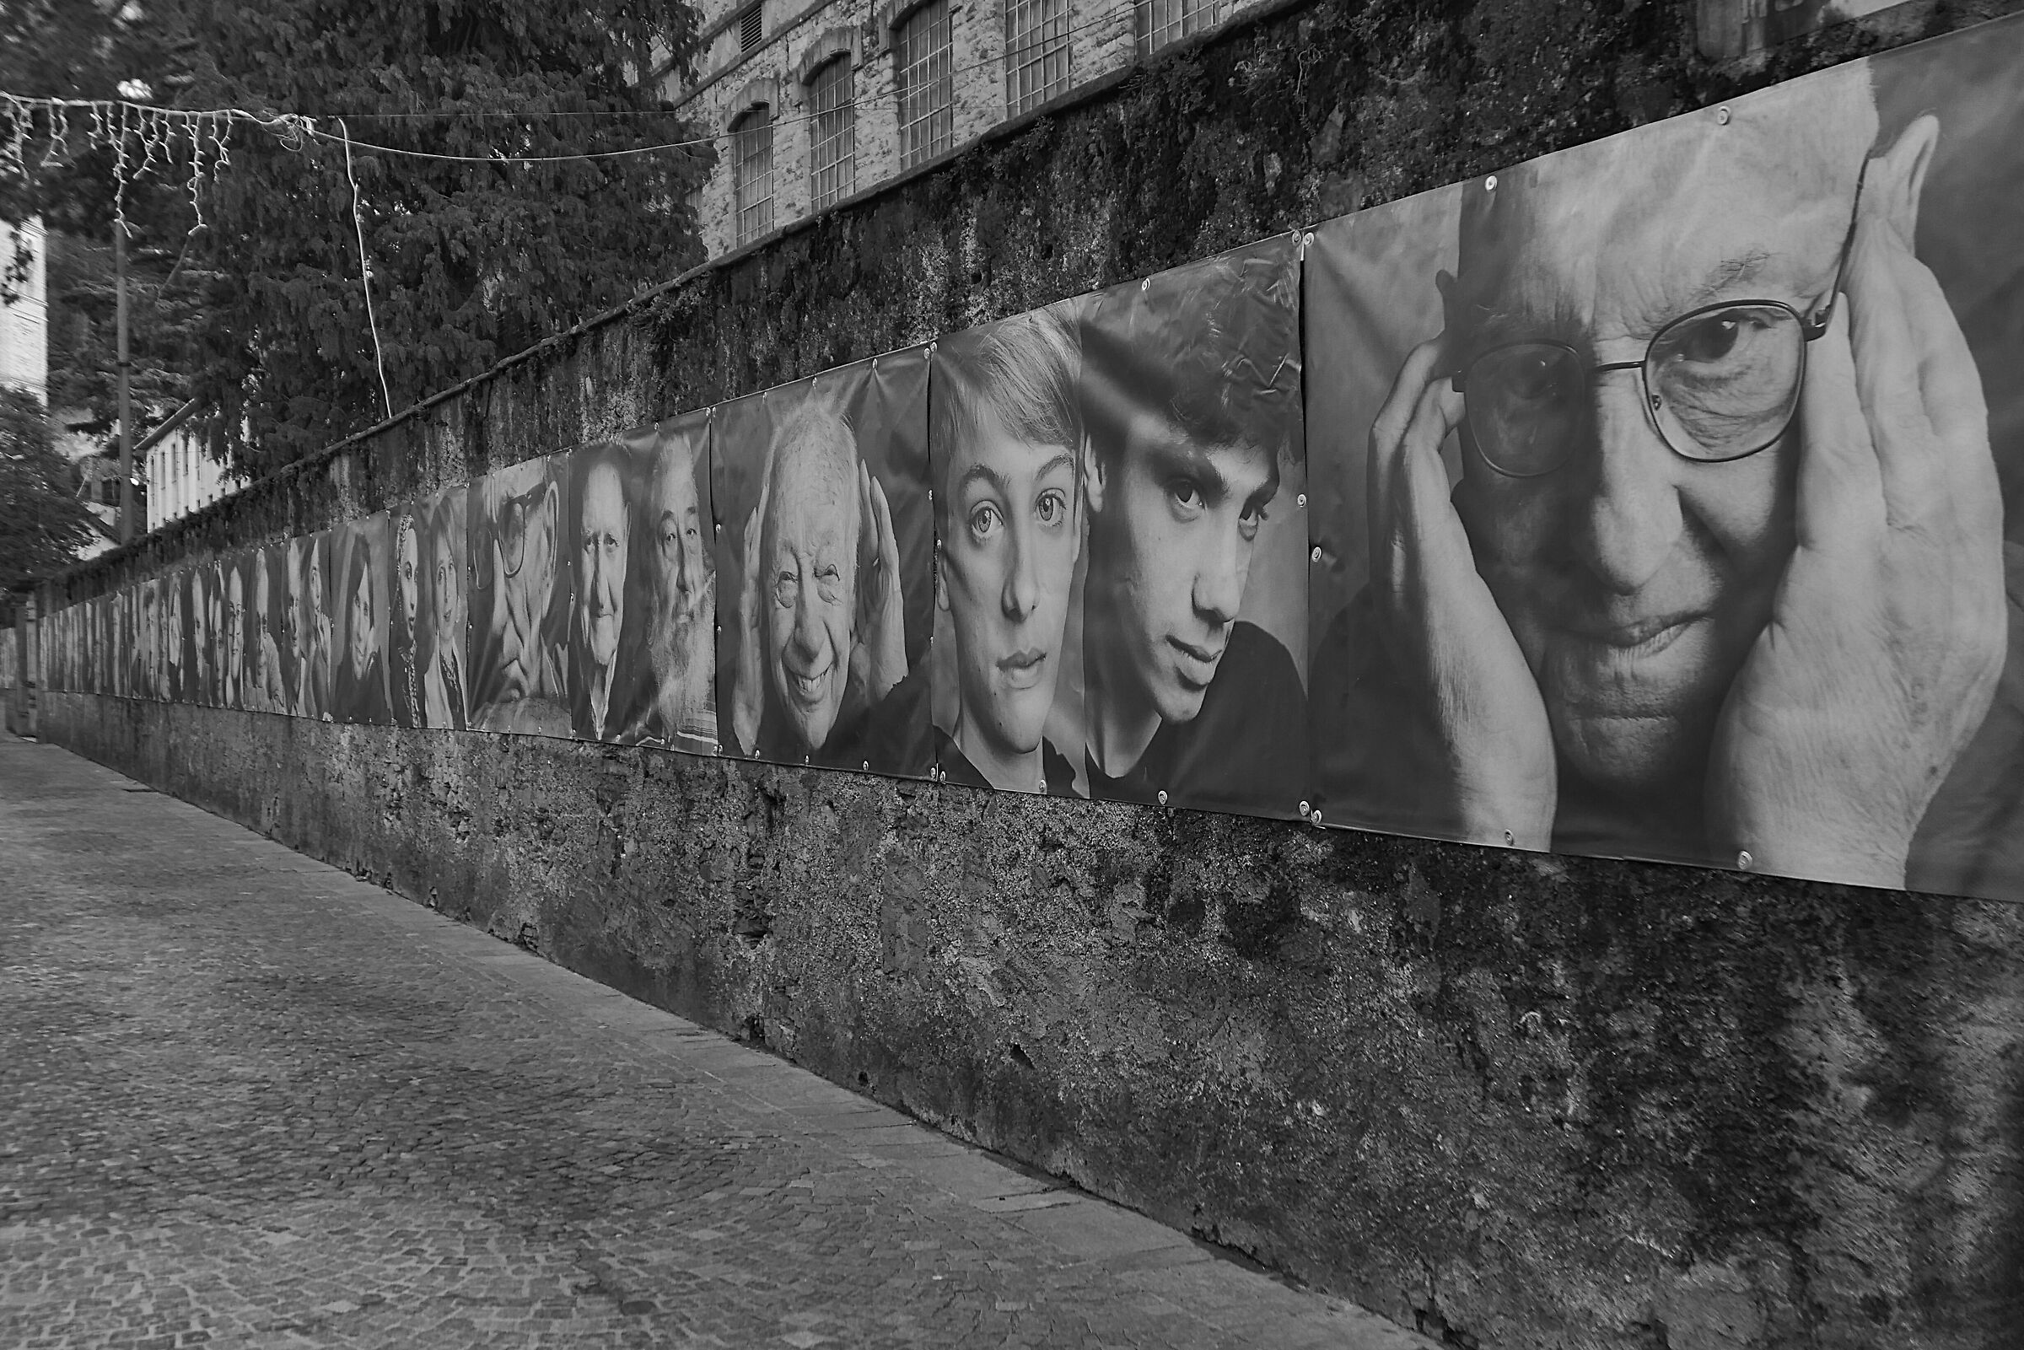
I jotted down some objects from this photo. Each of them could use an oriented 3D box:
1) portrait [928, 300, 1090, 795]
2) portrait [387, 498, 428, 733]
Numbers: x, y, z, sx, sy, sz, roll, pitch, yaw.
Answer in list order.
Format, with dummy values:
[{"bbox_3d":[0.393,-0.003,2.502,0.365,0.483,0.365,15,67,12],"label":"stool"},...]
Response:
[{"bbox_3d":[-0.023,-0.377,7.080,0.030,1.500,1.084,-1,1,-27],"label":"portrait"},{"bbox_3d":[-4.121,-0.411,14.987,0.030,1.500,1.149,-1,1,-27],"label":"portrait"}]

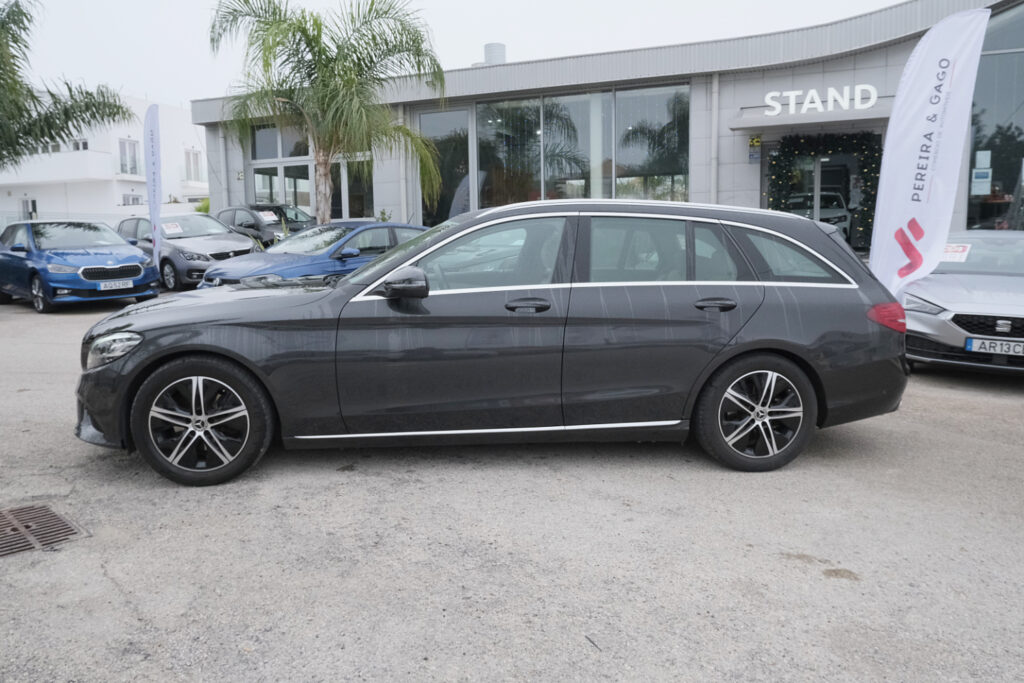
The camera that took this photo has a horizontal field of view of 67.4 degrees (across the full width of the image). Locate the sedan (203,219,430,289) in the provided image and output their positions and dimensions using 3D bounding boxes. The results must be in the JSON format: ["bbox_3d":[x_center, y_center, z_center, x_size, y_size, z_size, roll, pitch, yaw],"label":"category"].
[{"bbox_3d":[-2.580,-1.080,11.700,1.780,1.450,4.200,6,10,40],"label":"sedan"}]

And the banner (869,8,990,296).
[{"bbox_3d":[3.670,-1.420,6.900,0.850,2.950,0.160,3,8,21],"label":"banner"}]

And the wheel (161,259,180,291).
[{"bbox_3d":[-6.500,-1.250,14.750,0.635,0.635,0.215,6,9,40],"label":"wheel"}]

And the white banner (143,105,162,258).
[{"bbox_3d":[-6.150,-2.550,13.150,0.720,2.950,0.150,6,10,41],"label":"white banner"}]

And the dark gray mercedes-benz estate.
[{"bbox_3d":[-0.066,-0.134,4.706,4.700,1.457,1.840,-1,7,-7],"label":"dark gray mercedes-benz estate"}]

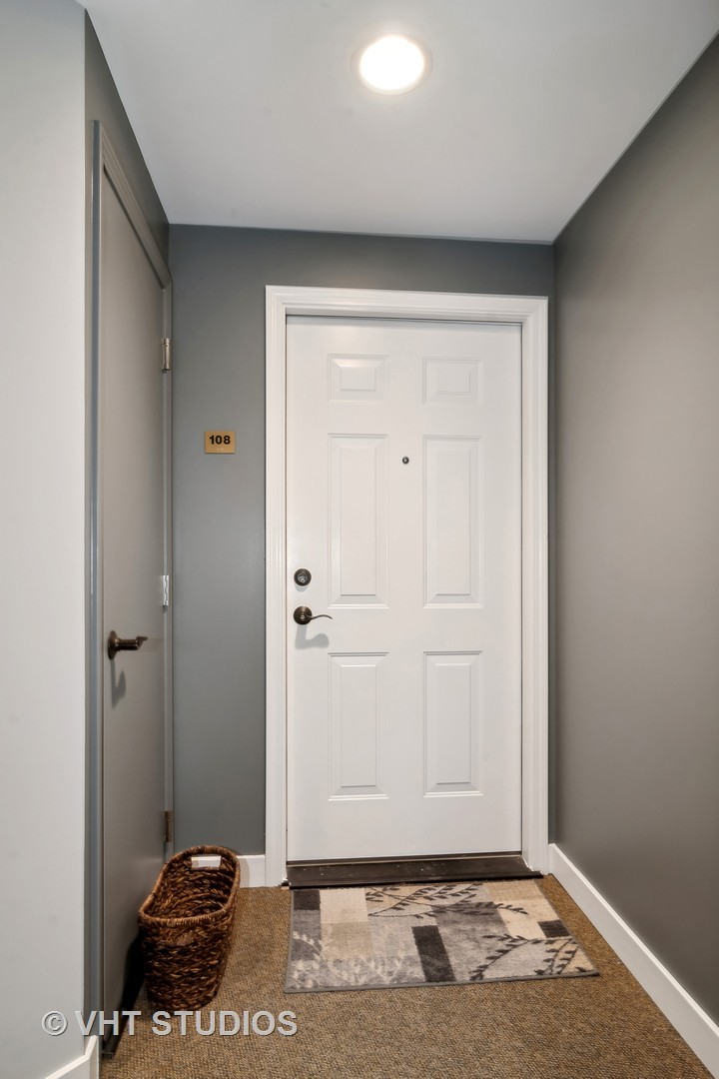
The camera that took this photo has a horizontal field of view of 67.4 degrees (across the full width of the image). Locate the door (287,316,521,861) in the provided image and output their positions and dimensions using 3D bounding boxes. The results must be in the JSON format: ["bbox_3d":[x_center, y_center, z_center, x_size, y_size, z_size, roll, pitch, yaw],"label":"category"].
[{"bbox_3d":[0.175,0.175,2.040,0.905,2.020,0.045,0,0,-5],"label":"door"}]

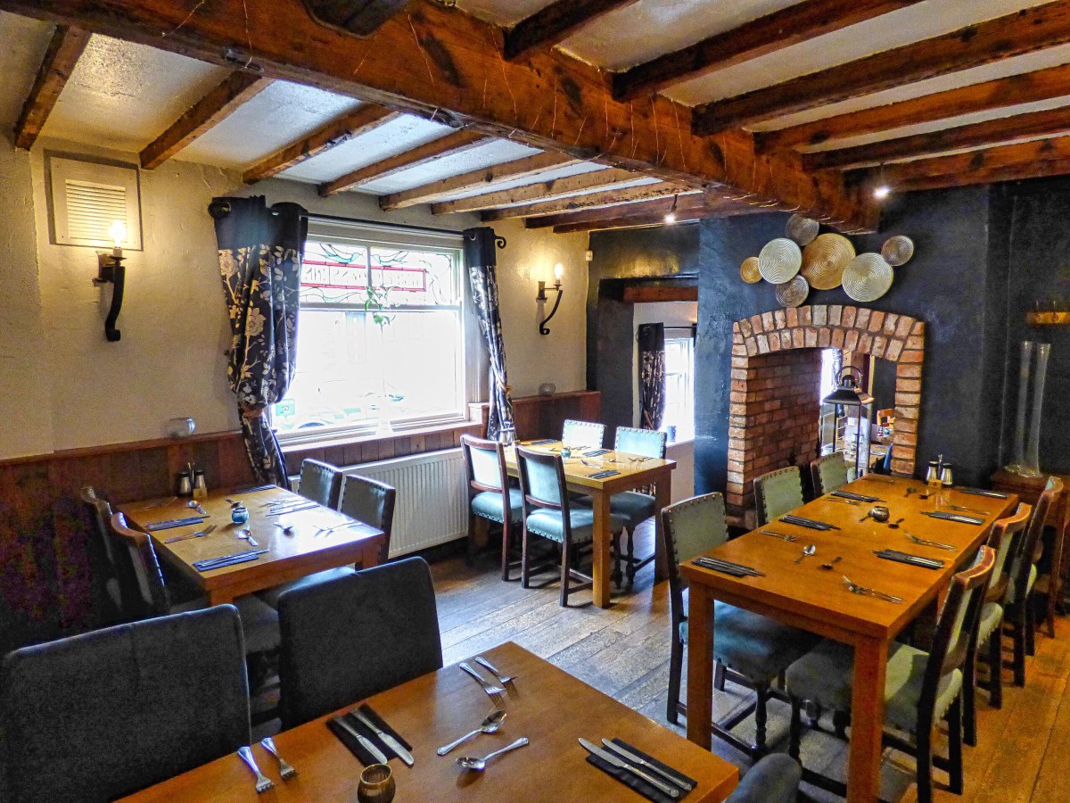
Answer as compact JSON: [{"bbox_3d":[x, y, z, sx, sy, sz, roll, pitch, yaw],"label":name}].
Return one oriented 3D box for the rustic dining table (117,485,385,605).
[{"bbox_3d":[-1.324,0.913,2.865,1.200,0.750,0.710,6,9,45],"label":"rustic dining table"}]

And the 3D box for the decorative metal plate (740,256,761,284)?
[{"bbox_3d":[1.405,-0.850,4.006,0.173,0.173,0.025,5,8,39],"label":"decorative metal plate"}]

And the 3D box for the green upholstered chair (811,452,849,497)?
[{"bbox_3d":[1.781,0.765,3.314,0.450,0.900,0.480,-7,10,-40],"label":"green upholstered chair"}]

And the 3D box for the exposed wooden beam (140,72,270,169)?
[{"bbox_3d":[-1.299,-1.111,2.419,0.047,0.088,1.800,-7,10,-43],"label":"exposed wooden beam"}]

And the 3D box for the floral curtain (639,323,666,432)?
[{"bbox_3d":[1.134,-0.127,5.918,0.360,1.250,0.130,-6,9,-40],"label":"floral curtain"}]

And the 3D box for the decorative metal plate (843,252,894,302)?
[{"bbox_3d":[1.999,-0.747,3.716,0.030,0.287,0.287,-7,10,-43],"label":"decorative metal plate"}]

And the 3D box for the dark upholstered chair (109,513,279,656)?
[{"bbox_3d":[-1.329,0.898,2.494,0.530,0.920,0.440,-7,10,-44],"label":"dark upholstered chair"}]

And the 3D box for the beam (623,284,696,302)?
[{"bbox_3d":[1.139,-0.897,5.173,0.780,0.120,0.130,4,8,36],"label":"beam"}]

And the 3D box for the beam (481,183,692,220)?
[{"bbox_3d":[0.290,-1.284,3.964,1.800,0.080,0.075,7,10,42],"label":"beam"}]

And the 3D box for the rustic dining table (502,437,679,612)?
[{"bbox_3d":[0.221,0.751,4.223,0.730,0.750,1.250,-6,9,-43],"label":"rustic dining table"}]

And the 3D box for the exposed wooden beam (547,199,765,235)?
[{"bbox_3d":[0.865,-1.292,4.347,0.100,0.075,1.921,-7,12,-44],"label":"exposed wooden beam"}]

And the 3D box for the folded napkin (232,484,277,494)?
[{"bbox_3d":[-1.552,0.476,3.403,0.222,0.013,0.070,-7,10,-43],"label":"folded napkin"}]

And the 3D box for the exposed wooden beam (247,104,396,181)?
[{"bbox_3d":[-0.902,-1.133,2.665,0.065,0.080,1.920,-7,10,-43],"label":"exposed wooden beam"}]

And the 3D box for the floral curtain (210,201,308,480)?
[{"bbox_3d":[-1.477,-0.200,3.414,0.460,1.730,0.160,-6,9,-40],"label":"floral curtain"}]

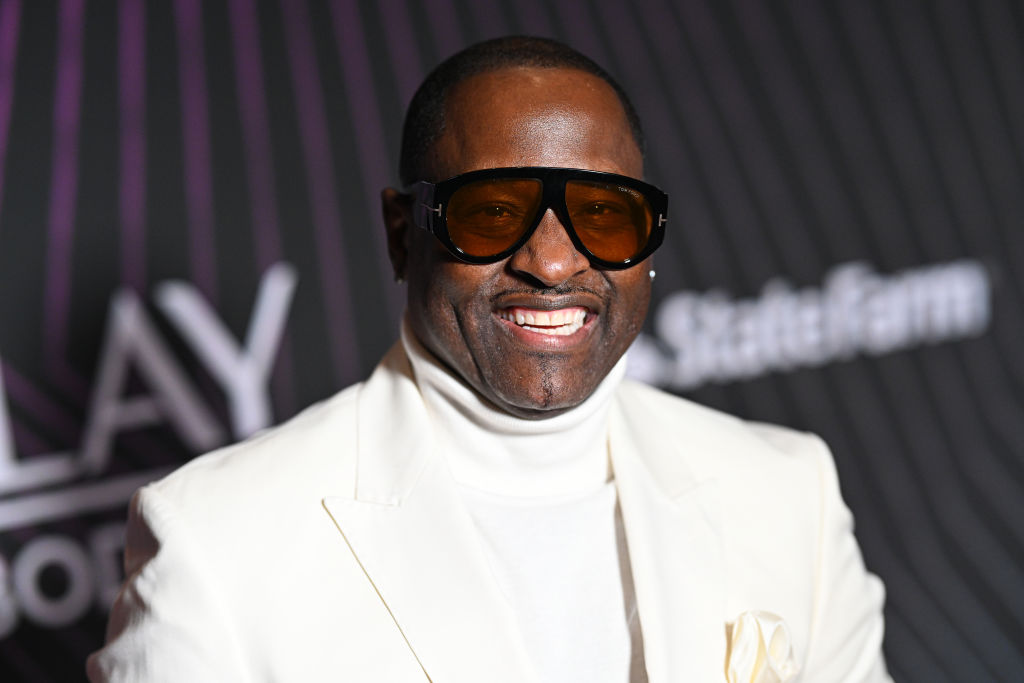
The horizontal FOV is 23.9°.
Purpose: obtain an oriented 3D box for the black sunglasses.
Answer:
[{"bbox_3d":[0.015,-0.085,1.563,0.148,0.064,0.148,2,8,-11],"label":"black sunglasses"}]

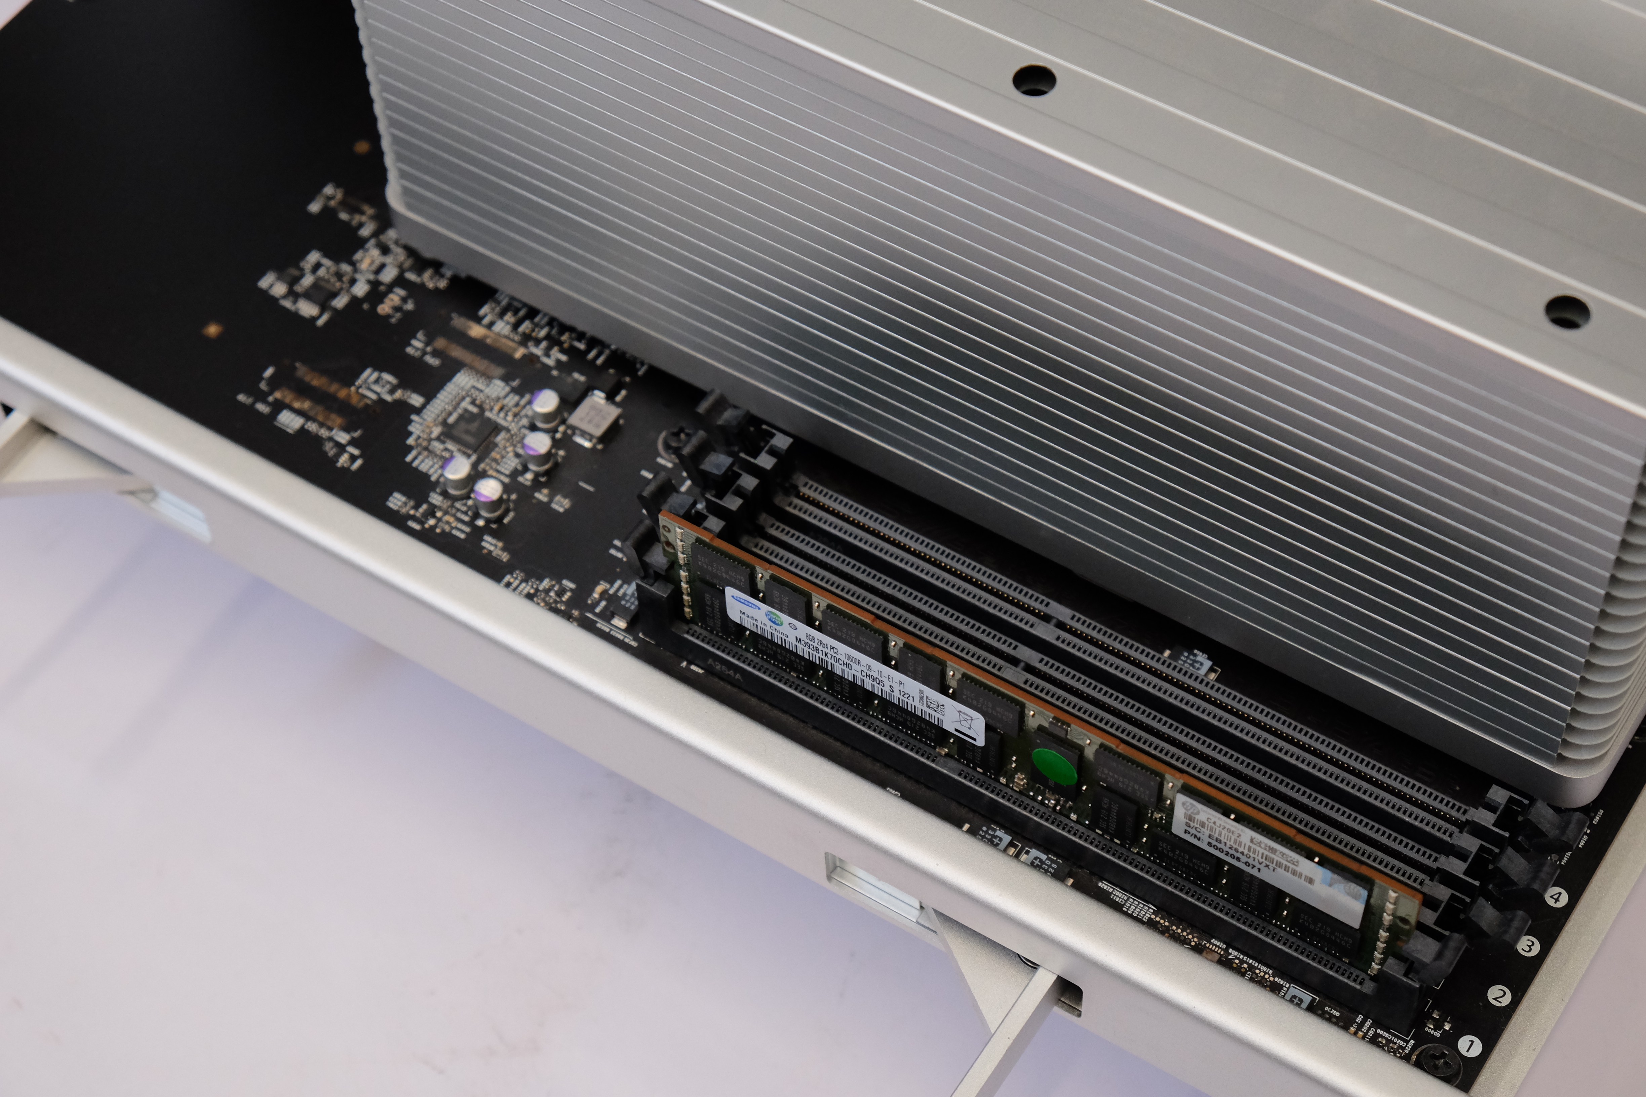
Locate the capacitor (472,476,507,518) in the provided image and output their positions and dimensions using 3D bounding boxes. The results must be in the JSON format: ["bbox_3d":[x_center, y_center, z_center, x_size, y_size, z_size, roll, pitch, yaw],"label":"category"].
[{"bbox_3d":[-0.057,-0.008,0.523,0.005,0.005,0.005,-1,53,1],"label":"capacitor"}]

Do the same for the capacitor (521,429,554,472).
[{"bbox_3d":[-0.049,-0.016,0.529,0.005,0.005,0.005,-1,53,1],"label":"capacitor"}]

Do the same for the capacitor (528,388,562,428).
[{"bbox_3d":[-0.048,-0.024,0.535,0.005,0.005,0.005,-1,53,1],"label":"capacitor"}]

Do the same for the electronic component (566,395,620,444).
[{"bbox_3d":[-0.040,-0.022,0.535,0.007,0.003,0.007,27,58,20],"label":"electronic component"}]

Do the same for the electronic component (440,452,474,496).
[{"bbox_3d":[-0.063,-0.012,0.526,0.005,0.005,0.005,-1,53,1],"label":"electronic component"}]

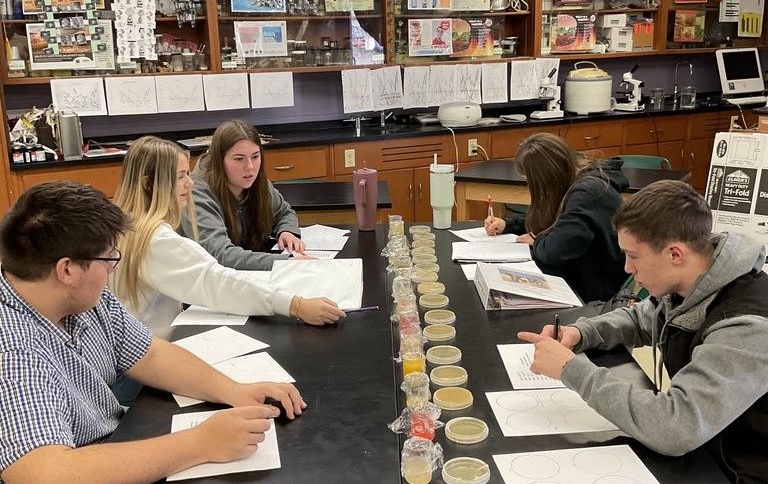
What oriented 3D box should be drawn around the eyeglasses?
[{"bbox_3d":[-0.612,0.022,1.671,0.138,0.043,0.142,11,9,40],"label":"eyeglasses"}]

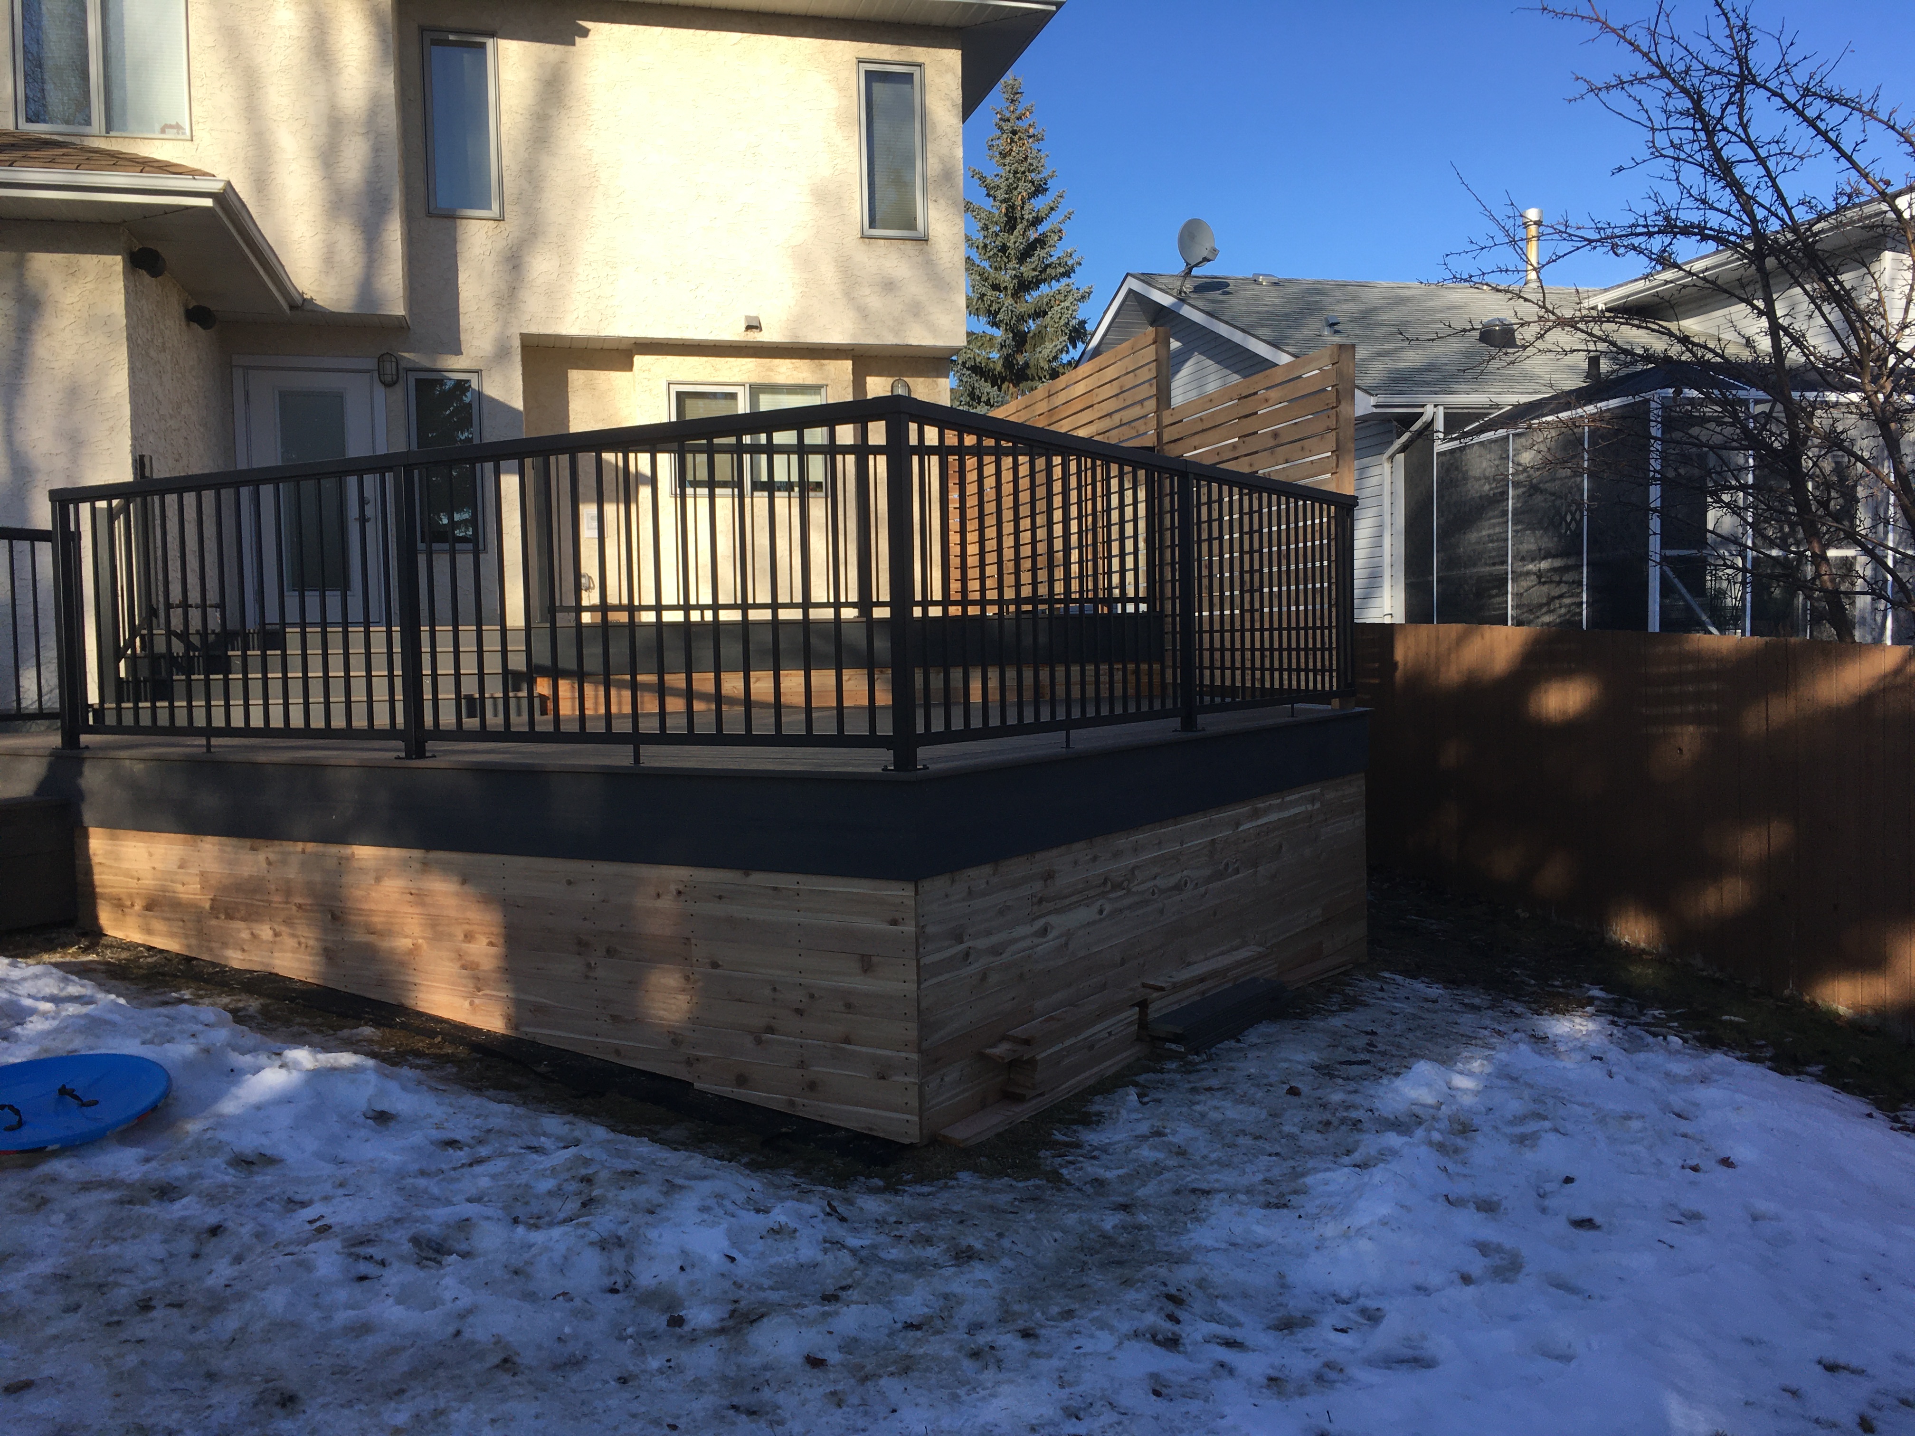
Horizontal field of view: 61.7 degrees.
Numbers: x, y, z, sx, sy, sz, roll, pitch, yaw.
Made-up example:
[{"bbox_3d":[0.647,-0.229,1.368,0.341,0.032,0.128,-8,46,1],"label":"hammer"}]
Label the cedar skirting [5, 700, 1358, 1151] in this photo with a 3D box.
[{"bbox_3d":[-0.918,0.578,7.472,4.440,1.065,4.330,0,3,30],"label":"cedar skirting"}]

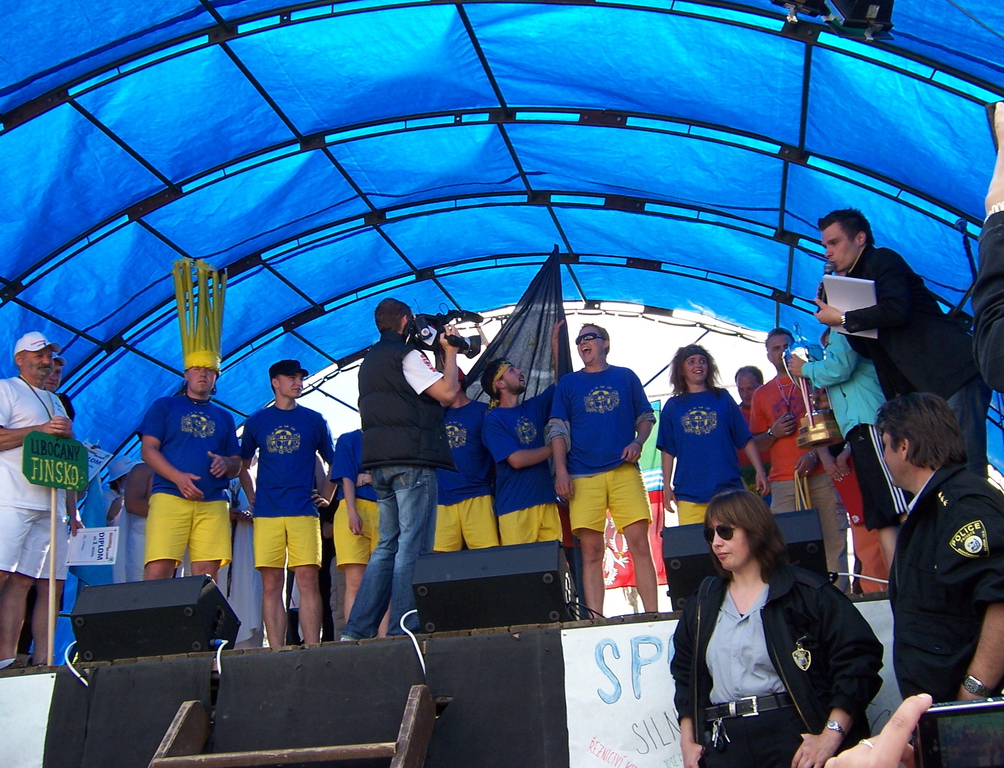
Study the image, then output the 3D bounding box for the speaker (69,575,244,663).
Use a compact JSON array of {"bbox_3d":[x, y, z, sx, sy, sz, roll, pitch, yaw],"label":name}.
[{"bbox_3d":[-1.817,1.225,5.120,0.740,0.390,0.420,-8,-17,12],"label":"speaker"}]

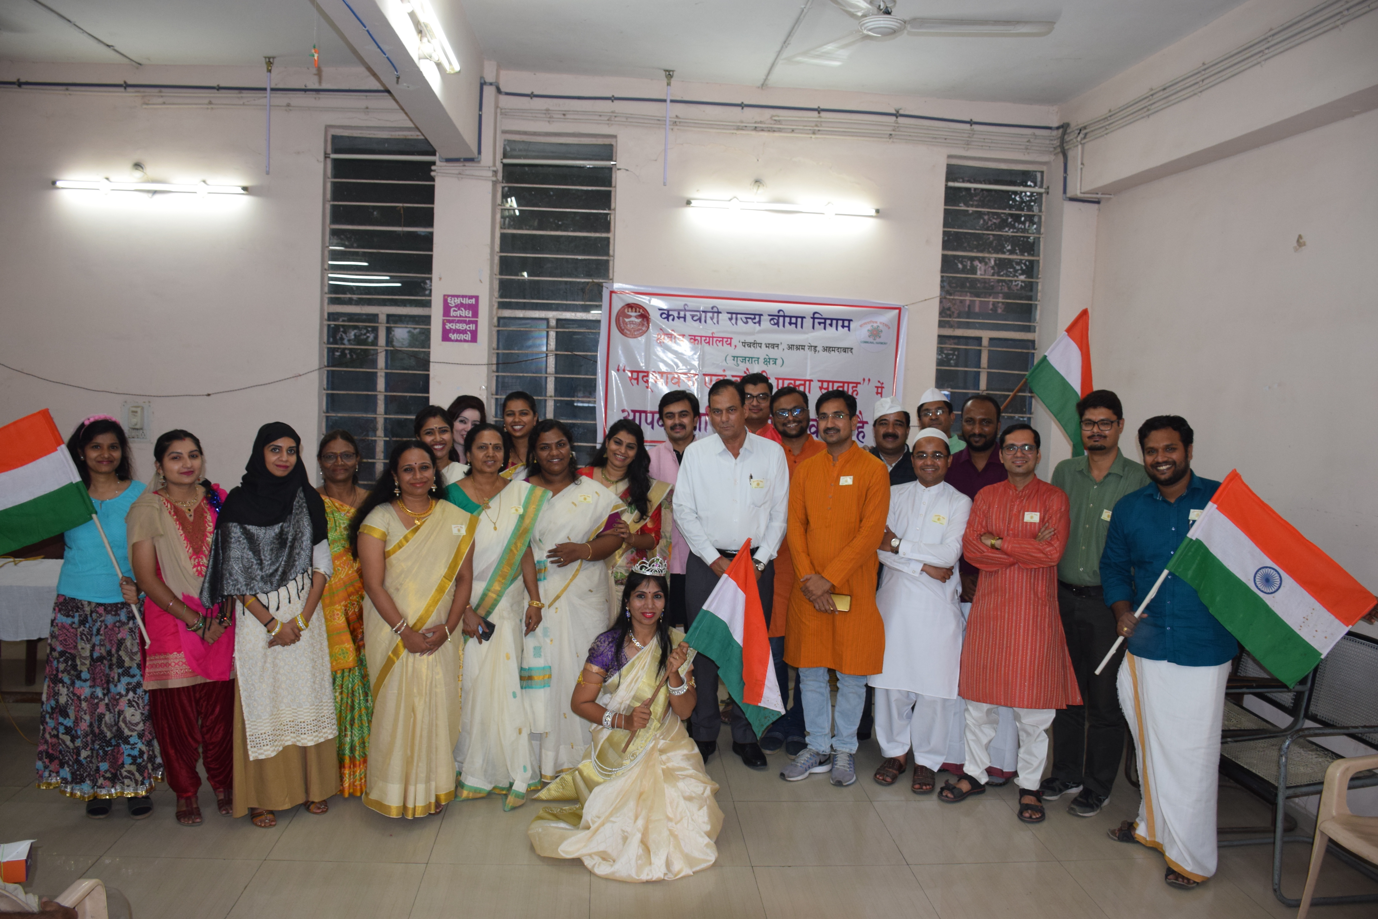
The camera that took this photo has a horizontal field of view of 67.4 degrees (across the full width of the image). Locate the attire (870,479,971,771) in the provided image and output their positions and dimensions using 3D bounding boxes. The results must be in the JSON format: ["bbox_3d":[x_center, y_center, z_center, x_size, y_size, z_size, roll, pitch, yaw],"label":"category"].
[{"bbox_3d":[1.027,0.742,4.574,0.467,1.313,0.400,3,5,17],"label":"attire"}]

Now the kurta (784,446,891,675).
[{"bbox_3d":[0.680,0.461,4.780,0.490,1.060,0.320,3,5,15],"label":"kurta"}]

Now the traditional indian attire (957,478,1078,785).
[{"bbox_3d":[1.399,0.751,4.394,0.517,1.365,0.420,4,5,18],"label":"traditional indian attire"}]

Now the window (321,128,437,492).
[{"bbox_3d":[-1.962,-0.869,6.500,0.700,2.380,0.120,2,5,-5],"label":"window"}]

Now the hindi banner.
[{"bbox_3d":[0.417,-0.553,6.629,1.970,1.020,0.040,2,5,-5],"label":"hindi banner"}]

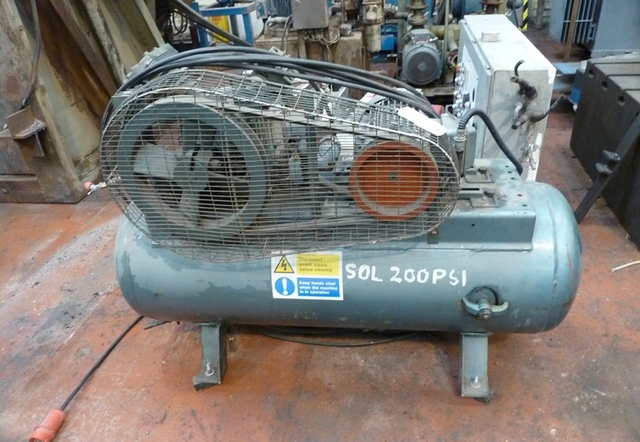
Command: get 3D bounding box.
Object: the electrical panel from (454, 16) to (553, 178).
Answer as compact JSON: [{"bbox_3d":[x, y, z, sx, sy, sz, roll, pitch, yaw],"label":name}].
[{"bbox_3d":[0.843,-0.473,2.342,0.238,0.847,1.037,2,33,9],"label":"electrical panel"}]

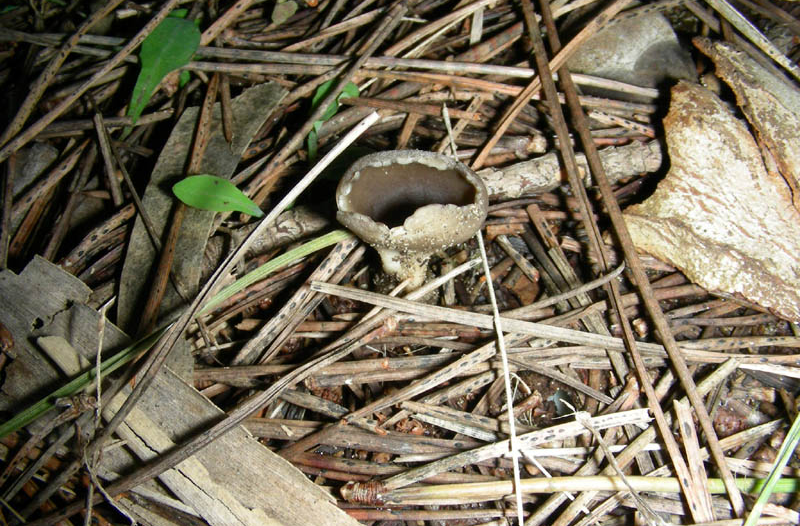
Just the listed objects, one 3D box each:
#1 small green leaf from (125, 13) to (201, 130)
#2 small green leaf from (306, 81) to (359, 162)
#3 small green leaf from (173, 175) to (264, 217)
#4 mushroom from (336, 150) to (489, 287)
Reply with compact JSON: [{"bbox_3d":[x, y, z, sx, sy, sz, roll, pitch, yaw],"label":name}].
[{"bbox_3d":[-0.068,-0.053,0.242,0.014,0.006,0.040,19,66,2],"label":"small green leaf"},{"bbox_3d":[-0.020,-0.039,0.234,0.011,0.005,0.025,21,69,7],"label":"small green leaf"},{"bbox_3d":[-0.042,-0.016,0.209,0.023,0.004,0.008,17,67,1],"label":"small green leaf"},{"bbox_3d":[0.003,-0.007,0.197,0.033,0.027,0.029,0,48,0],"label":"mushroom"}]

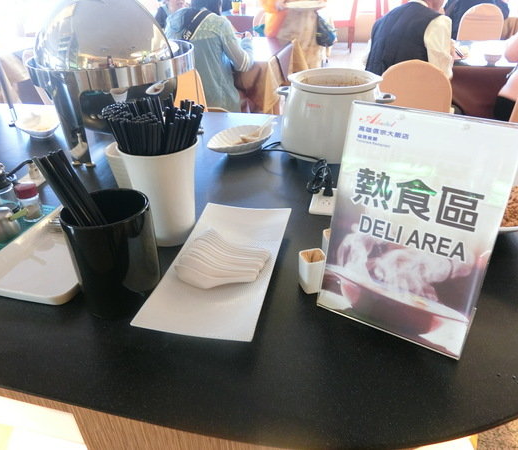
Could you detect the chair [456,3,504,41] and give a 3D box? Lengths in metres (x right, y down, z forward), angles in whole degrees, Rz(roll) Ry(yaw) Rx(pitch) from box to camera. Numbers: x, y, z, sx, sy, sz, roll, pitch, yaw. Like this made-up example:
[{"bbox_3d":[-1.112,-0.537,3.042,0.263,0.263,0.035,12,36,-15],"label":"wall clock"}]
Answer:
[{"bbox_3d":[2.222,-1.885,4.658,0.450,0.930,0.550,5,32,12],"label":"chair"}]

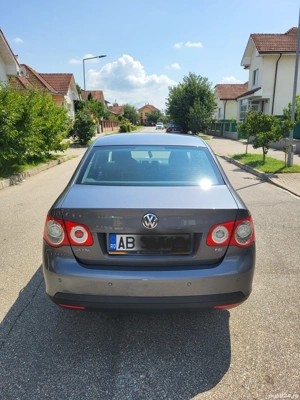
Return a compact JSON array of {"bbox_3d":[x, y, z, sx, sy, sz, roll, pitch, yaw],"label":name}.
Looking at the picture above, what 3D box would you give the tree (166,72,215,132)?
[{"bbox_3d":[4.680,-10.892,34.363,5.600,6.900,5.600,0,15,0],"label":"tree"}]

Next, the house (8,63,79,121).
[{"bbox_3d":[-12.400,-9.929,30.480,10.000,7.000,11.000,0,15,1],"label":"house"}]

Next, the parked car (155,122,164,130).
[{"bbox_3d":[2.200,-15.307,61.839,1.780,1.550,4.300,0,15,1],"label":"parked car"}]

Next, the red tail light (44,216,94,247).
[{"bbox_3d":[-0.590,0.254,2.134,0.440,0.200,0.290,0,15,0],"label":"red tail light"}]

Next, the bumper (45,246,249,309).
[{"bbox_3d":[-0.003,0.562,2.162,1.750,0.390,0.520,0,15,0],"label":"bumper"}]

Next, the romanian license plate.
[{"bbox_3d":[0.000,0.287,1.940,0.525,0.125,0.025,0,15,0],"label":"romanian license plate"}]

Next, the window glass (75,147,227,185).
[{"bbox_3d":[0.005,-0.314,2.698,1.260,0.120,0.590,0,43,0],"label":"window glass"}]

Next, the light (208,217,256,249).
[{"bbox_3d":[0.590,0.254,2.134,0.440,0.200,0.290,0,15,0],"label":"light"}]

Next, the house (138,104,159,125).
[{"bbox_3d":[-0.300,-29.794,105.908,8.000,7.400,9.000,0,15,1],"label":"house"}]

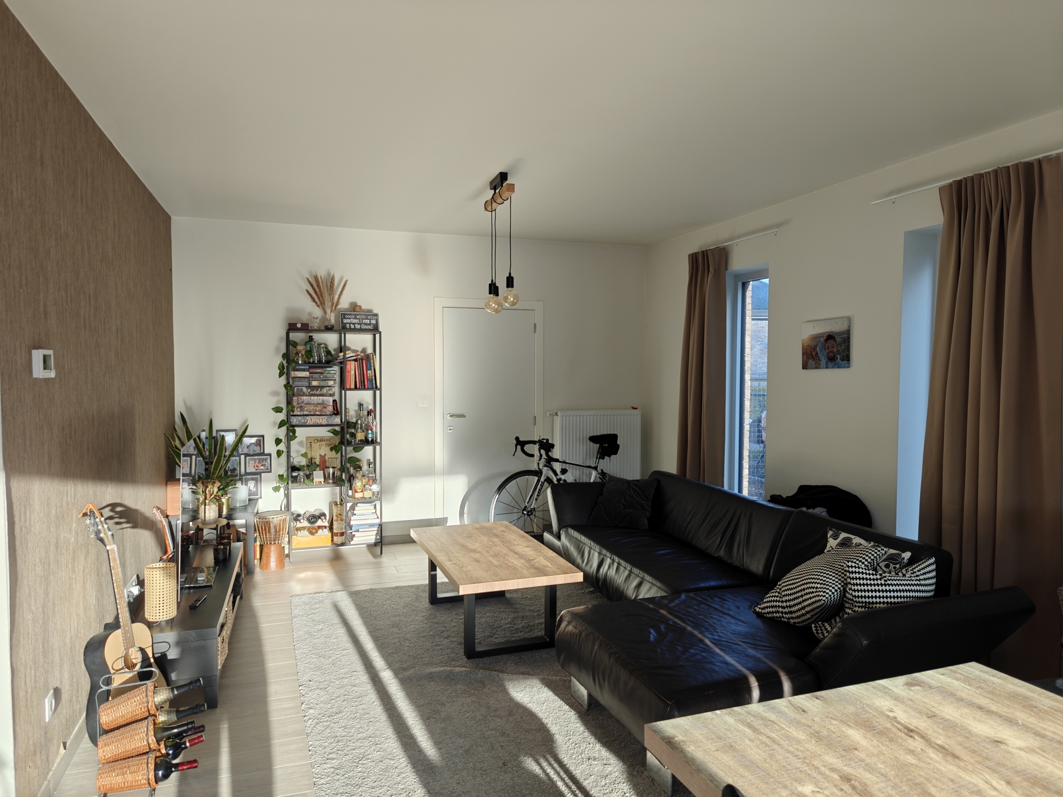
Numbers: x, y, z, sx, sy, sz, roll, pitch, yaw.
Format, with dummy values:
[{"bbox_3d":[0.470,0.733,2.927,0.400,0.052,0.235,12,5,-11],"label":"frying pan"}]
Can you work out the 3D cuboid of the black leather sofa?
[{"bbox_3d":[0.681,0.946,3.676,1.470,0.780,2.920,-1,3,-19],"label":"black leather sofa"}]

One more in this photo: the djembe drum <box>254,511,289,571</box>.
[{"bbox_3d":[-1.929,1.057,5.255,0.242,0.410,0.242,-1,3,-19],"label":"djembe drum"}]

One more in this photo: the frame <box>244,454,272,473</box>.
[{"bbox_3d":[-2.155,0.516,5.572,0.197,0.152,0.020,-1,3,-19],"label":"frame"}]

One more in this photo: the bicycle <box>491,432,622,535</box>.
[{"bbox_3d":[0.404,0.771,5.932,1.655,0.940,0.430,-1,3,-31],"label":"bicycle"}]

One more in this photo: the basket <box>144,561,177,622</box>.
[{"bbox_3d":[-1.663,0.868,3.168,0.132,0.236,0.132,-1,3,-19],"label":"basket"}]

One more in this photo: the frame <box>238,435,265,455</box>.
[{"bbox_3d":[-2.202,0.368,5.550,0.195,0.152,0.020,-1,3,-19],"label":"frame"}]

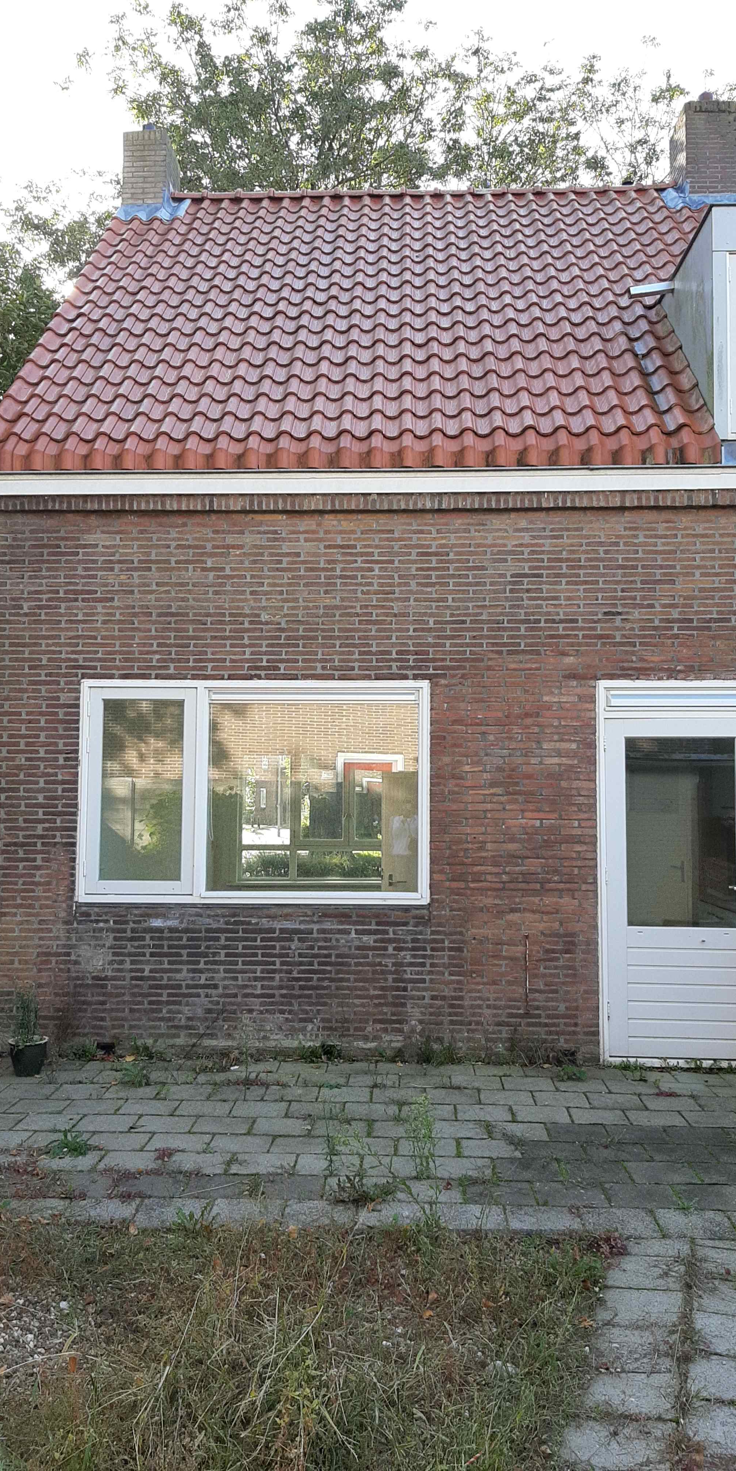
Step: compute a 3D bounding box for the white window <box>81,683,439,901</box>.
[{"bbox_3d":[-0.742,0.366,7.201,2.281,1.442,0.099,0,-4,3],"label":"white window"}]

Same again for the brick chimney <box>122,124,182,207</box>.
[{"bbox_3d":[-2.193,-5.685,11.240,0.433,0.990,0.564,0,-4,3],"label":"brick chimney"}]

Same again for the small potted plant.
[{"bbox_3d":[-2.055,1.789,6.693,0.241,0.514,0.241,0,-4,3],"label":"small potted plant"}]

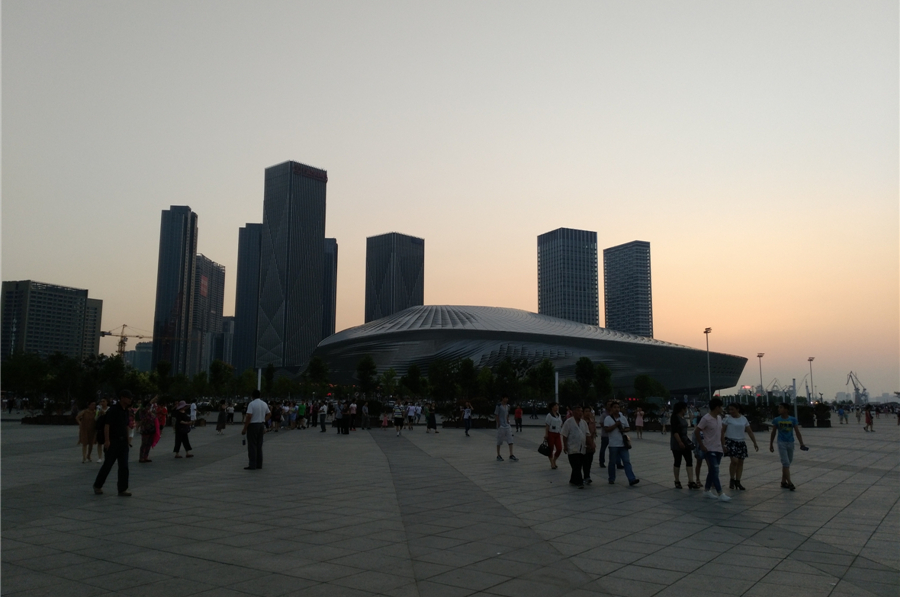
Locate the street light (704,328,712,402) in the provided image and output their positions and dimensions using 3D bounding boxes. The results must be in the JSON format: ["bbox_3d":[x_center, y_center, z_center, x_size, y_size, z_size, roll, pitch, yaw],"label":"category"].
[{"bbox_3d":[35.597,10.006,99.504,1.100,12.000,0.800,-4,-9,30],"label":"street light"}]

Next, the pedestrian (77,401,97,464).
[{"bbox_3d":[-9.588,3.536,19.323,0.517,1.573,0.338,3,-8,-17],"label":"pedestrian"}]

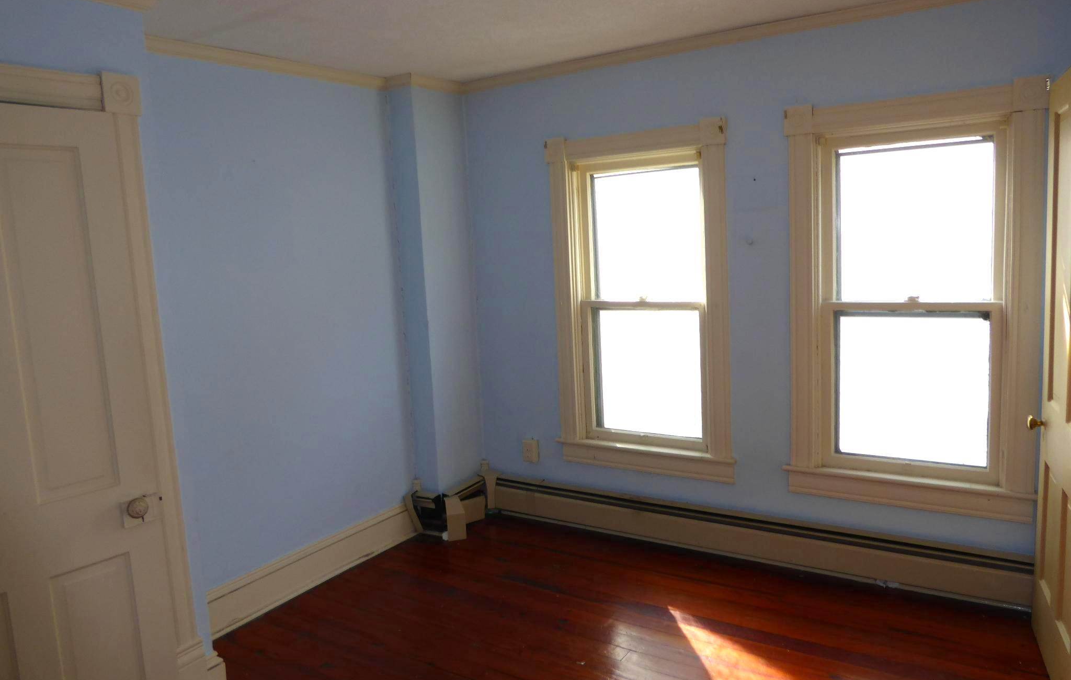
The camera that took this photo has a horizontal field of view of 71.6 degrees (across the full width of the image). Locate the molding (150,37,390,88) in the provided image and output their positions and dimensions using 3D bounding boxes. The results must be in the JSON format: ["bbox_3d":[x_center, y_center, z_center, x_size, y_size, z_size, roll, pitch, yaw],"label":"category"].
[{"bbox_3d":[-1.125,-1.180,3.197,0.042,0.051,1.363,2,11,32],"label":"molding"}]

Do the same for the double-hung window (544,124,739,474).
[{"bbox_3d":[0.519,-0.177,3.731,0.955,1.691,0.140,2,9,32],"label":"double-hung window"}]

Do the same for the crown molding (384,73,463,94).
[{"bbox_3d":[-0.581,-1.333,3.905,0.169,0.052,0.468,2,9,32],"label":"crown molding"}]

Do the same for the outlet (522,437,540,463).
[{"bbox_3d":[-0.030,0.628,4.168,0.084,0.119,0.026,2,9,32],"label":"outlet"}]

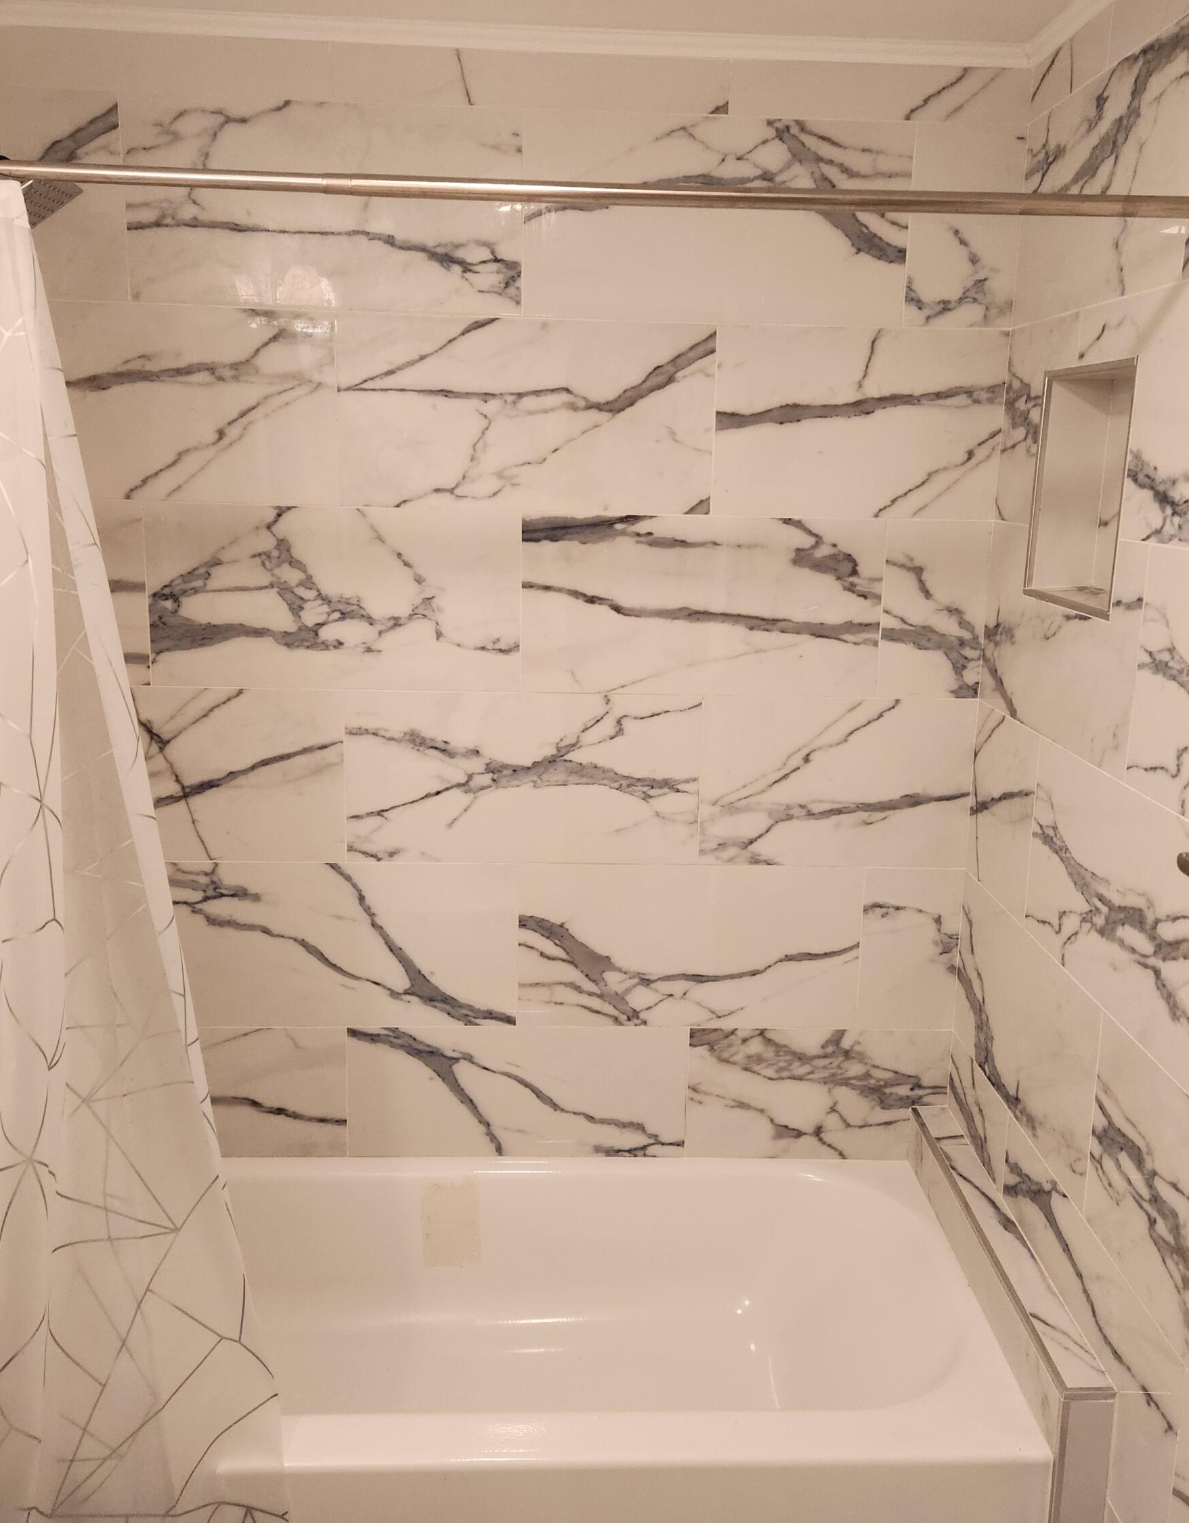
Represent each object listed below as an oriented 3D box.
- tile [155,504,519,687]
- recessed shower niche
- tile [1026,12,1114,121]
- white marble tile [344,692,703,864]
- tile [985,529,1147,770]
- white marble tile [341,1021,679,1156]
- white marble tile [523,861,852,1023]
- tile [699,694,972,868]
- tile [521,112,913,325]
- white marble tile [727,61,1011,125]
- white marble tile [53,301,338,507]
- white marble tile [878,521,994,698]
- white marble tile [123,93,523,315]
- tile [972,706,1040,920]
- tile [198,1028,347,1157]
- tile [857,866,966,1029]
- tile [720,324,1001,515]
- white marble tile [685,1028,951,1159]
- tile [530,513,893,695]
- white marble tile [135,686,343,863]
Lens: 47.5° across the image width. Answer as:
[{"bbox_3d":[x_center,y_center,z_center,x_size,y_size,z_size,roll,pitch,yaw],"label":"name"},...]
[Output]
[{"bbox_3d":[-0.426,-0.267,2.219,0.604,0.299,0.010,1,13,-2],"label":"tile"},{"bbox_3d":[0.720,-0.383,1.889,0.097,0.333,0.333,1,13,-2],"label":"recessed shower niche"},{"bbox_3d":[0.695,-1.008,1.961,0.012,0.083,0.311,1,13,-2],"label":"tile"},{"bbox_3d":[-0.121,0.032,2.329,0.611,0.302,0.012,1,13,-3],"label":"white marble tile"},{"bbox_3d":[0.671,-0.185,1.966,0.010,0.299,0.588,1,13,-2],"label":"tile"},{"bbox_3d":[-0.140,0.601,2.448,0.611,0.252,0.012,1,13,-3],"label":"white marble tile"},{"bbox_3d":[0.169,0.329,2.374,0.604,0.299,0.010,1,13,-2],"label":"white marble tile"},{"bbox_3d":[0.423,0.037,2.355,0.472,0.302,0.012,1,13,-3],"label":"tile"},{"bbox_3d":[0.198,-0.854,2.133,0.611,0.302,0.012,1,13,-3],"label":"tile"},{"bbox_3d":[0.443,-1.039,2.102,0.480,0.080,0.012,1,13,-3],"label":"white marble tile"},{"bbox_3d":[-0.666,-0.570,2.167,0.497,0.302,0.012,1,13,-3],"label":"white marble tile"},{"bbox_3d":[0.579,-0.257,2.287,0.174,0.302,0.012,1,13,-3],"label":"white marble tile"},{"bbox_3d":[-0.419,-0.865,2.110,0.611,0.302,0.012,1,13,-3],"label":"white marble tile"},{"bbox_3d":[0.672,0.076,2.209,0.012,0.302,0.309,1,13,-2],"label":"tile"},{"bbox_3d":[-0.693,0.598,2.432,0.493,0.254,0.012,1,13,-3],"label":"tile"},{"bbox_3d":[0.566,0.336,2.421,0.174,0.302,0.012,1,13,-3],"label":"tile"},{"bbox_3d":[0.432,-0.555,2.212,0.480,0.302,0.012,1,13,-3],"label":"tile"},{"bbox_3d":[0.409,0.609,2.485,0.477,0.254,0.012,1,13,-3],"label":"white marble tile"},{"bbox_3d":[0.185,-0.261,2.267,0.611,0.302,0.012,1,13,-3],"label":"tile"},{"bbox_3d":[-0.671,0.022,2.277,0.498,0.299,0.010,1,13,-2],"label":"white marble tile"}]

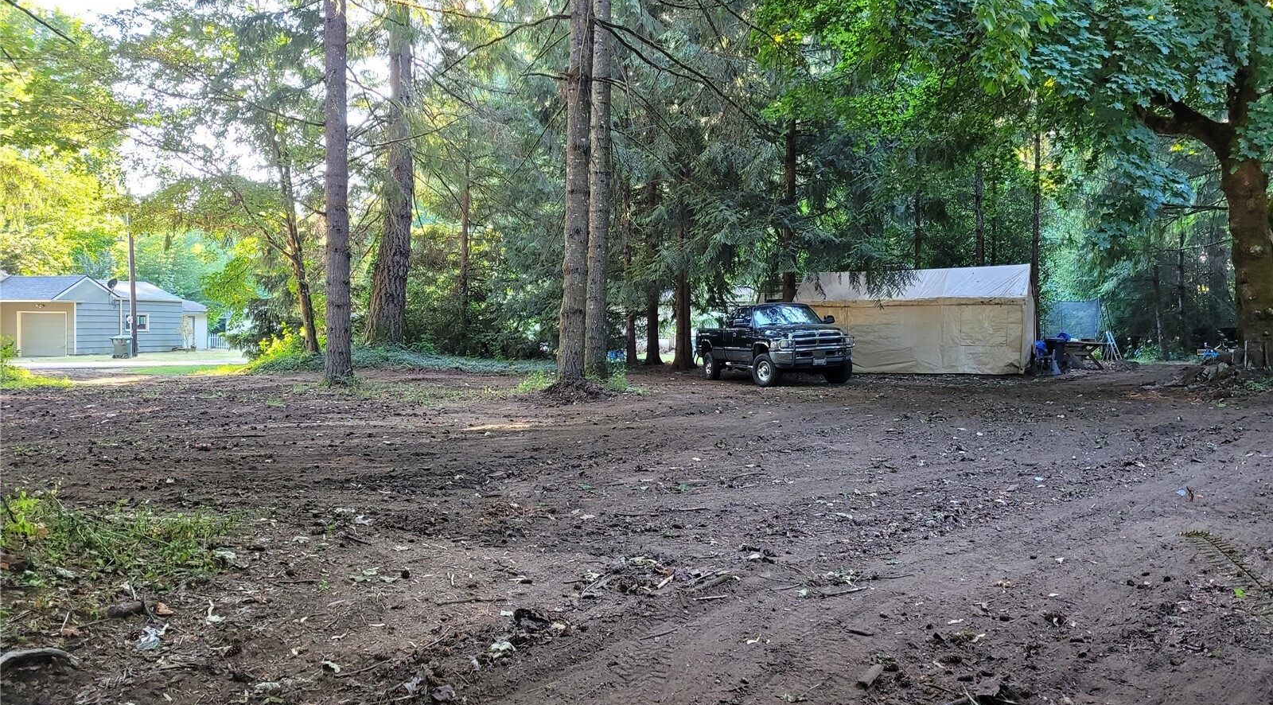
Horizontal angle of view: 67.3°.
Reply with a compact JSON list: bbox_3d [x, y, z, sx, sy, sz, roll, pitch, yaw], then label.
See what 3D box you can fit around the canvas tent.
[{"bbox_3d":[8.193,-0.979,28.267,6.400,3.000,2.850,0,1,26],"label":"canvas tent"}]

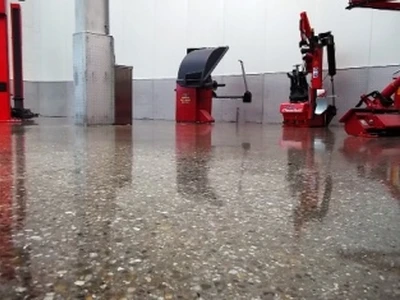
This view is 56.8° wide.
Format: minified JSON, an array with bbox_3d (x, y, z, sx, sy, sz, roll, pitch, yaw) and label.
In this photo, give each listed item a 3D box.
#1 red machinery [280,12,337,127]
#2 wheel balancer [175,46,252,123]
[{"bbox_3d":[1.998,-1.396,6.465,0.820,1.970,0.960,6,7,36],"label":"red machinery"},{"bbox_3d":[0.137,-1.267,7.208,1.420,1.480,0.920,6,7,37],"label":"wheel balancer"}]

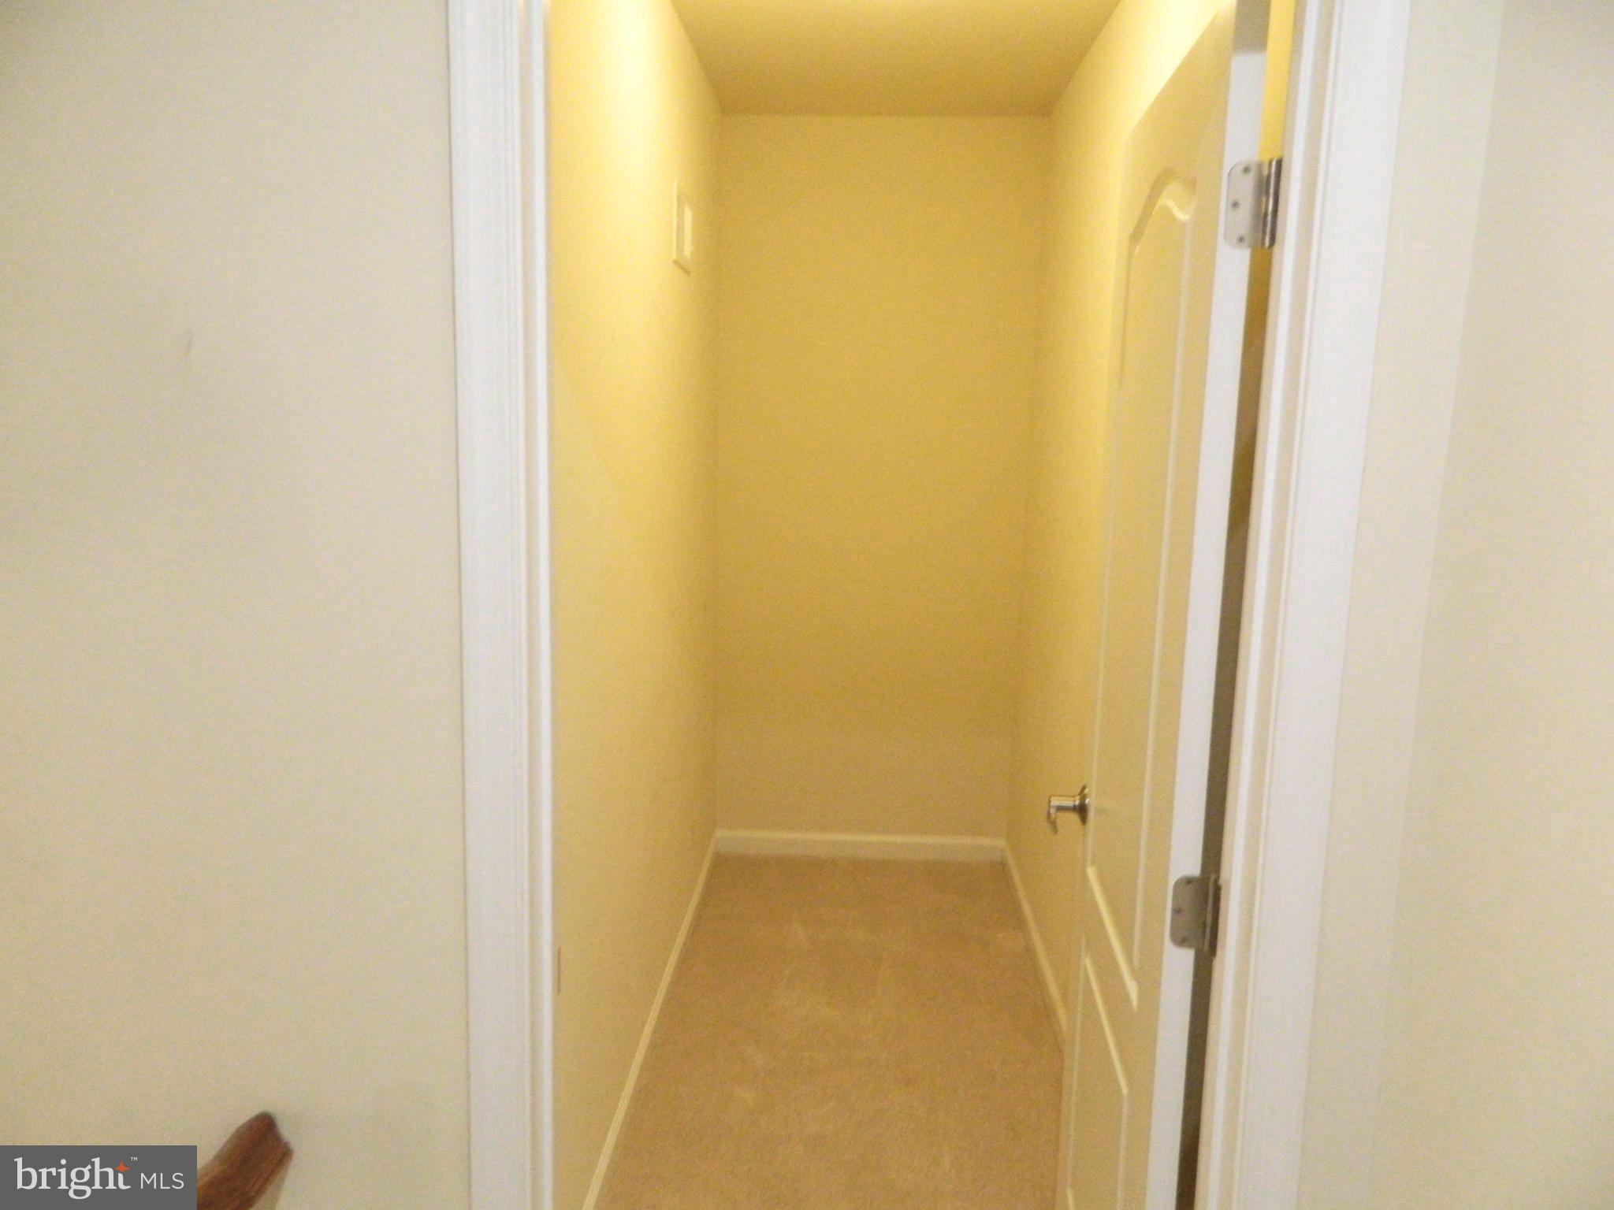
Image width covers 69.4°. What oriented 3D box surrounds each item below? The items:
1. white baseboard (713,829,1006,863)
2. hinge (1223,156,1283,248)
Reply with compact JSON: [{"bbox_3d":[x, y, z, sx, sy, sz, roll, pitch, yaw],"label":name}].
[{"bbox_3d":[0.195,0.899,4.326,1.090,0.088,0.015,2,9,2],"label":"white baseboard"},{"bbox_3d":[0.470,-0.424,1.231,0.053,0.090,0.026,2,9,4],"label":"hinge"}]

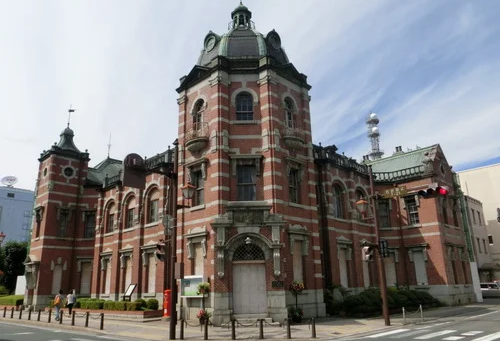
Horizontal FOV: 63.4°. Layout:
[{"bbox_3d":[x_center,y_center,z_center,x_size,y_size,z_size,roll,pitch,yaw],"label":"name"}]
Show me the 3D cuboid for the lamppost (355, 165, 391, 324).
[{"bbox_3d":[5.373,3.188,17.991,0.420,6.935,0.950,14,-23,-43],"label":"lamppost"}]

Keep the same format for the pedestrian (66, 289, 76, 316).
[{"bbox_3d":[-11.503,8.606,26.167,0.540,1.660,0.400,10,-20,-36],"label":"pedestrian"}]

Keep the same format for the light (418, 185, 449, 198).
[{"bbox_3d":[7.581,0.875,16.690,0.380,0.400,1.150,12,-21,-39],"label":"light"}]

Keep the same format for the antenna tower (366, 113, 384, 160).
[{"bbox_3d":[57.842,-14.979,186.383,5.600,23.000,5.600,14,-23,-43],"label":"antenna tower"}]

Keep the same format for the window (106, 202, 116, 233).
[{"bbox_3d":[-10.834,3.709,31.787,0.270,2.420,1.400,14,-22,-43],"label":"window"}]

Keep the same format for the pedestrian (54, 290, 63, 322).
[{"bbox_3d":[-10.870,7.746,23.206,0.480,1.672,0.380,-13,-20,33],"label":"pedestrian"}]

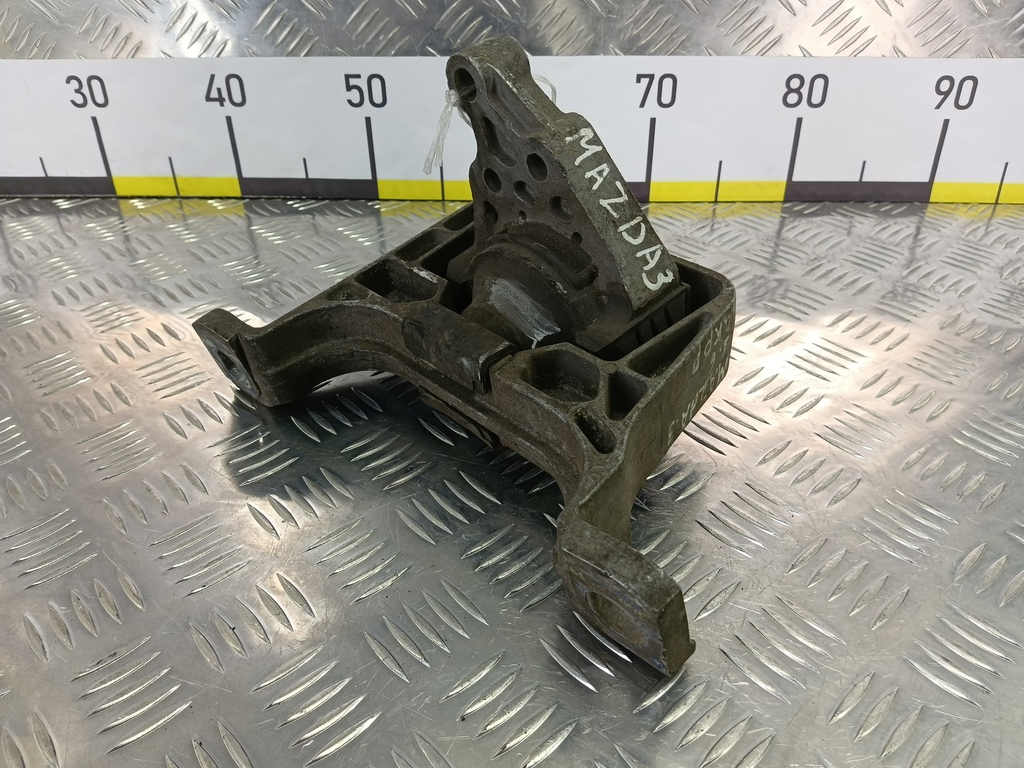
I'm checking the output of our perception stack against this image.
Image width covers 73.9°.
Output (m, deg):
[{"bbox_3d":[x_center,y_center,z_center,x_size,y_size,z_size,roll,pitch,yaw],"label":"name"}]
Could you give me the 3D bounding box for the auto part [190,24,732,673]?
[{"bbox_3d":[0.005,-0.046,0.272,0.238,0.150,0.163,25,46,28],"label":"auto part"}]

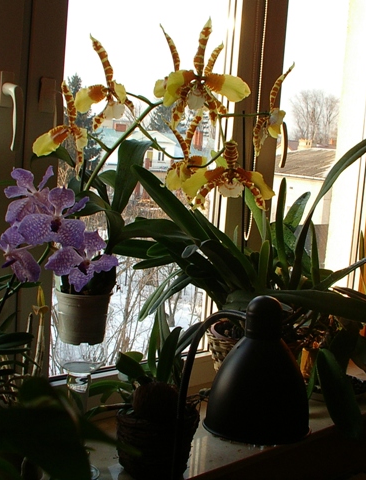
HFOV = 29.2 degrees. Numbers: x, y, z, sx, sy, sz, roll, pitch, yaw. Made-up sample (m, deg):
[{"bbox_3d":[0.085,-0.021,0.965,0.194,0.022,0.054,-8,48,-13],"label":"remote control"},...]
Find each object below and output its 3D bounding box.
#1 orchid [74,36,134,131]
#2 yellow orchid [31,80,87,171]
[{"bbox_3d":[-0.138,-0.272,1.220,0.120,0.160,0.080,7,12,29],"label":"orchid"},{"bbox_3d":[-0.214,-0.197,1.220,0.125,0.155,0.080,8,11,40],"label":"yellow orchid"}]

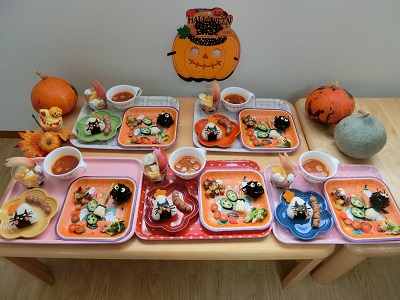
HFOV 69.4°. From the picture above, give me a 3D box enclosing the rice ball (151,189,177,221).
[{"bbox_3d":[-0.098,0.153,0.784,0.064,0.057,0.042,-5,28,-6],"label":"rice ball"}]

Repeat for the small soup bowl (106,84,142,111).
[{"bbox_3d":[-0.265,-0.183,1.037,0.122,0.055,0.102,-9,51,-8],"label":"small soup bowl"}]

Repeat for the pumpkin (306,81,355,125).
[{"bbox_3d":[0.451,-0.167,0.992,0.162,0.130,0.162,1,50,0],"label":"pumpkin"}]

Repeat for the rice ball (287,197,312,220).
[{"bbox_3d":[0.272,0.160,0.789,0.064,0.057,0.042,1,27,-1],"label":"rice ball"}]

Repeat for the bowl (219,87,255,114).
[{"bbox_3d":[0.135,-0.174,1.037,0.122,0.055,0.102,-2,50,-3],"label":"bowl"}]

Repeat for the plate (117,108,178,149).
[{"bbox_3d":[-0.178,-0.080,1.019,0.199,0.020,0.199,1,49,-1],"label":"plate"}]

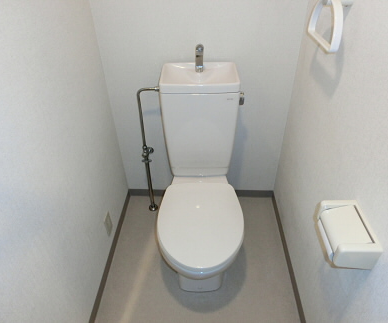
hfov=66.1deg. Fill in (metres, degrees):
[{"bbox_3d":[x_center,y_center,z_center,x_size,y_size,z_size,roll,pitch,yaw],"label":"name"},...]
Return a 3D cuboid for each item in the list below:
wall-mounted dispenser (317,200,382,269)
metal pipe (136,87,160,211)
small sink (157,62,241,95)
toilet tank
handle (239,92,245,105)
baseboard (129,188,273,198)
[{"bbox_3d":[0.404,0.196,0.807,0.107,0.083,0.170,0,38,3],"label":"wall-mounted dispenser"},{"bbox_3d":[-0.217,-0.021,1.648,0.134,0.823,0.056,0,38,3],"label":"metal pipe"},{"bbox_3d":[0.029,-0.372,1.328,0.336,0.059,0.213,0,38,3],"label":"small sink"},{"bbox_3d":[0.036,-0.171,1.486,0.335,0.455,0.207,0,38,3],"label":"toilet tank"},{"bbox_3d":[0.213,-0.282,1.329,0.028,0.047,0.035,0,38,3],"label":"handle"},{"bbox_3d":[0.047,0.215,1.948,0.934,0.060,0.010,0,38,3],"label":"baseboard"}]

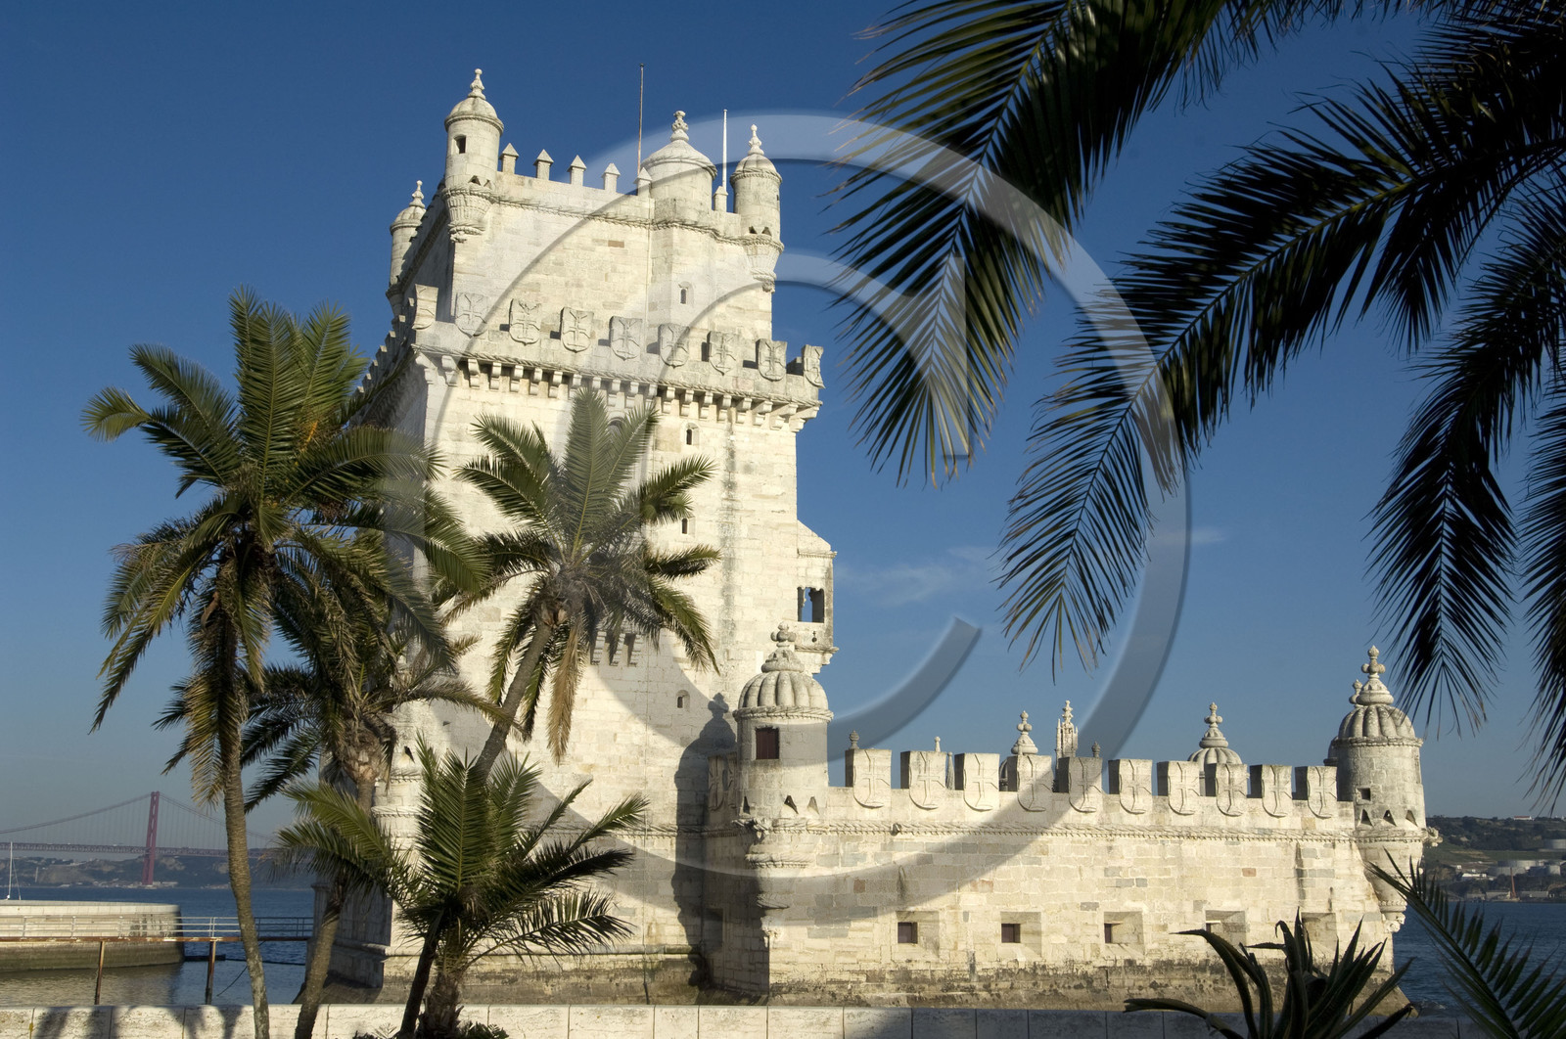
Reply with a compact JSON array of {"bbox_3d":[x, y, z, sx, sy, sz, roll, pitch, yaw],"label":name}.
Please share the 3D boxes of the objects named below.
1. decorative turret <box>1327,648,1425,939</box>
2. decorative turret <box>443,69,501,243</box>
[{"bbox_3d":[19.466,8.638,52.032,2.998,9.088,2.998,4,-14,-16],"label":"decorative turret"},{"bbox_3d":[-10.077,-11.744,52.288,1.880,6.370,1.880,6,-14,-24],"label":"decorative turret"}]

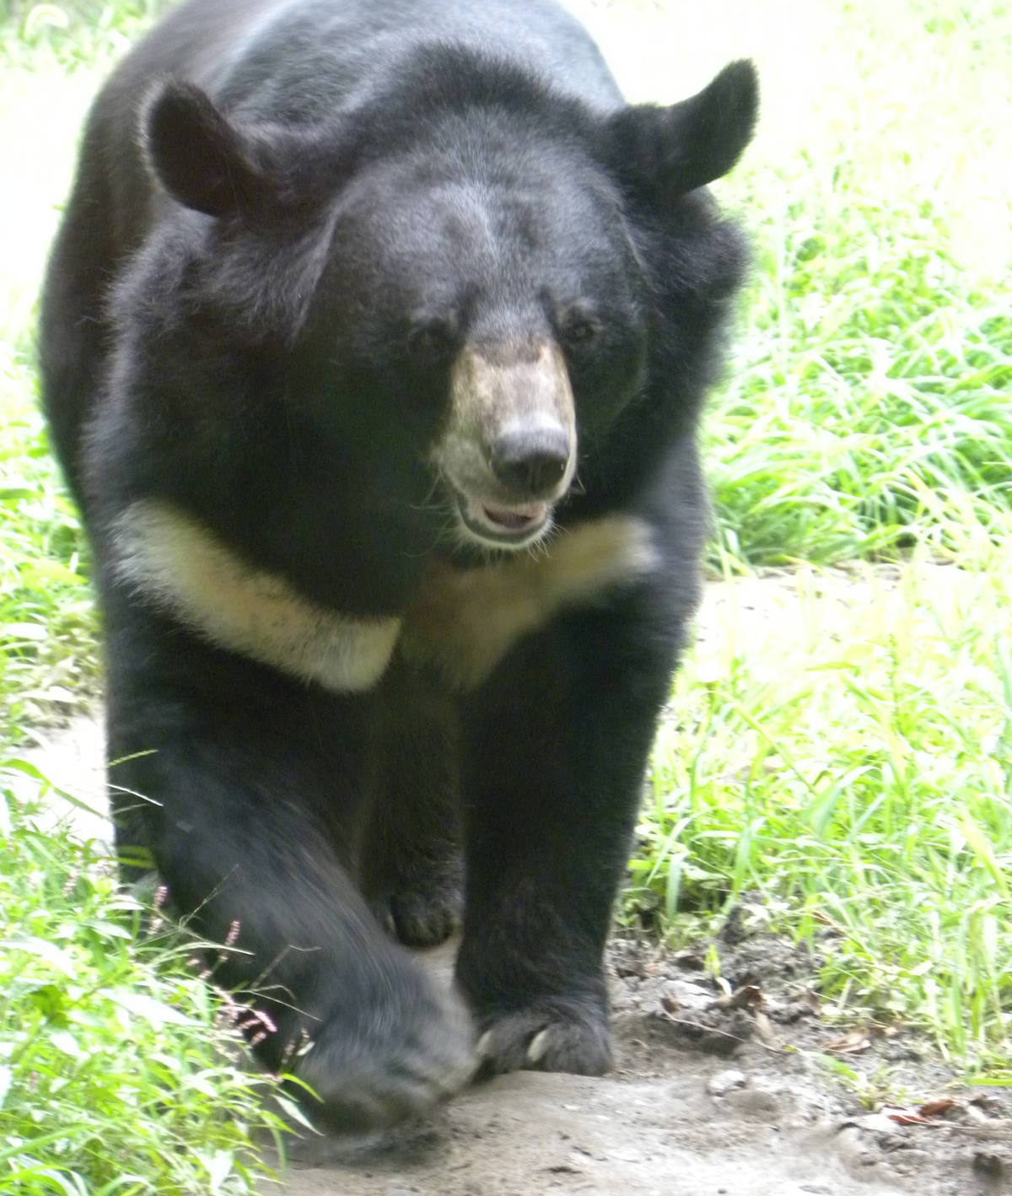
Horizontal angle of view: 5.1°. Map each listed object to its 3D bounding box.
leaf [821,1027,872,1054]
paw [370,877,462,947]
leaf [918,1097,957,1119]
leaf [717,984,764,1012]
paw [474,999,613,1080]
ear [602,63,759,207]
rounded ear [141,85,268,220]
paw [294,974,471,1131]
[{"bbox_3d":[0.274,0.356,9.109,0.039,0.013,0.040,0,10,0],"label":"leaf"},{"bbox_3d":[-0.075,0.266,9.604,0.090,0.058,0.150,0,10,3],"label":"paw"},{"bbox_3d":[0.337,0.398,8.855,0.030,0.011,0.025,0,10,0],"label":"leaf"},{"bbox_3d":[0.191,0.326,9.261,0.038,0.016,0.036,0,10,0],"label":"leaf"},{"bbox_3d":[0.027,0.352,9.060,0.110,0.055,0.130,2,10,14],"label":"paw"},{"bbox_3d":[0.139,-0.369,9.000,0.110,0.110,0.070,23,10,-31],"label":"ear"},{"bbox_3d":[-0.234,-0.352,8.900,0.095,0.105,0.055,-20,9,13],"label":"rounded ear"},{"bbox_3d":[-0.096,0.354,8.799,0.135,0.110,0.140,-1,10,-8],"label":"paw"}]

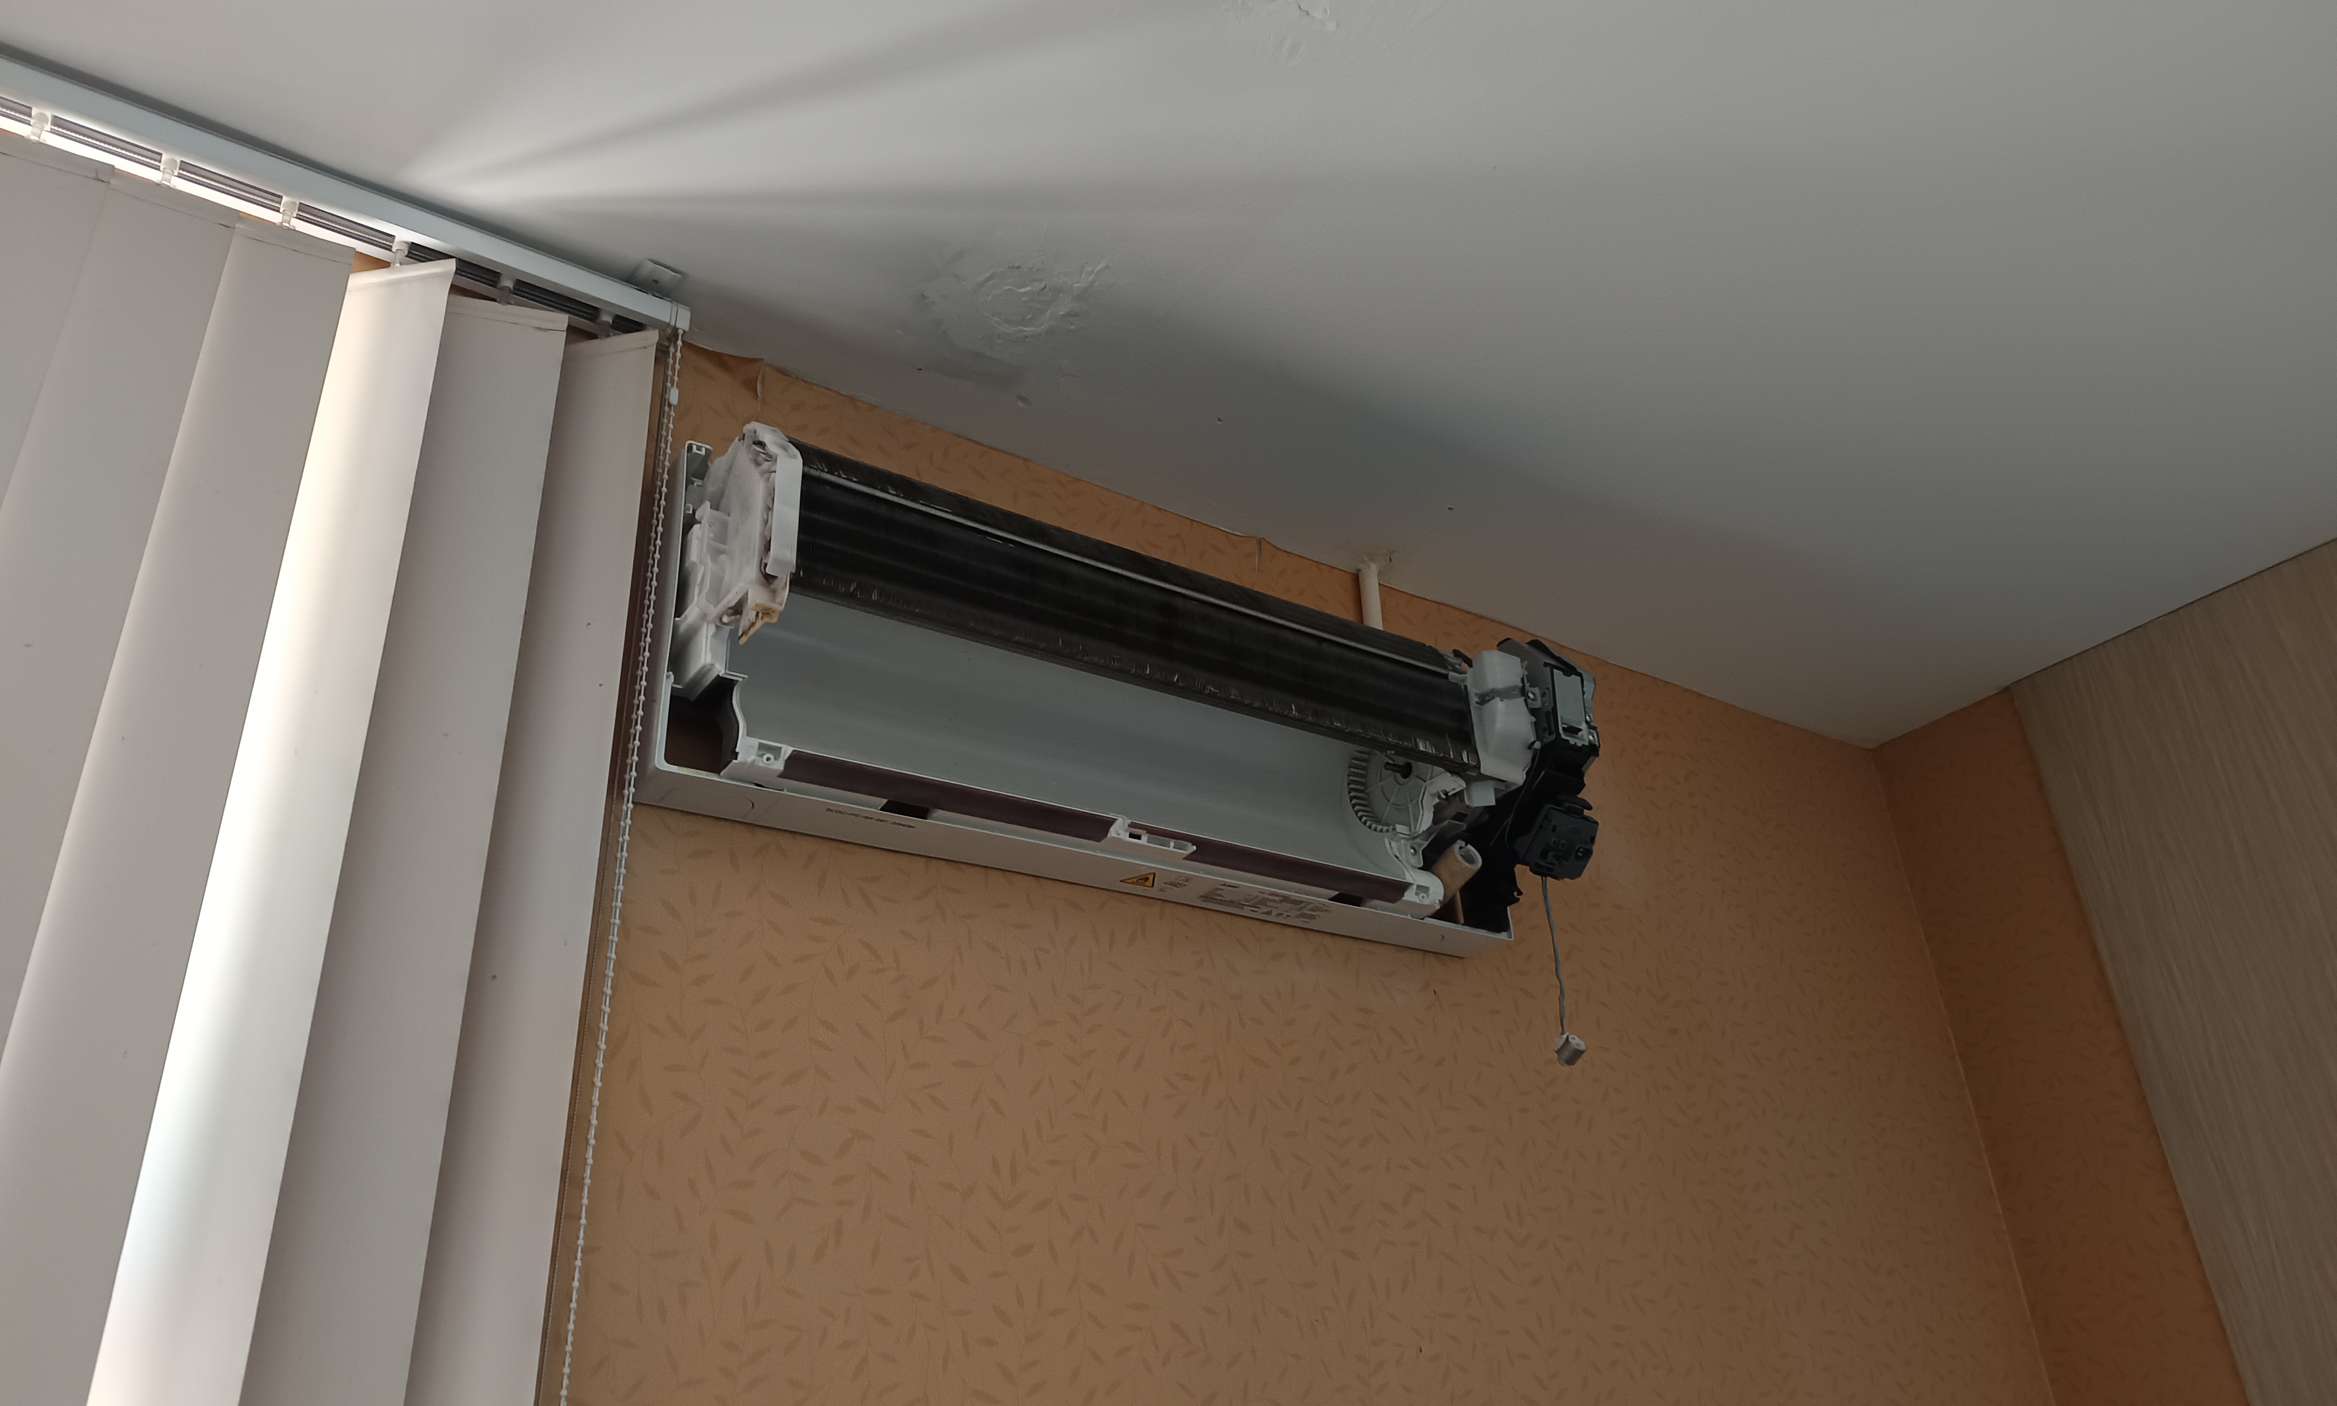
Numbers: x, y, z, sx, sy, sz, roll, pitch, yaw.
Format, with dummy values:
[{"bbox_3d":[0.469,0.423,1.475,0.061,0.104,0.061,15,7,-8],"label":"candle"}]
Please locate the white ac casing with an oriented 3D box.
[{"bbox_3d":[0.002,-0.002,1.385,0.835,0.285,0.187,15,-33,-31],"label":"white ac casing"}]

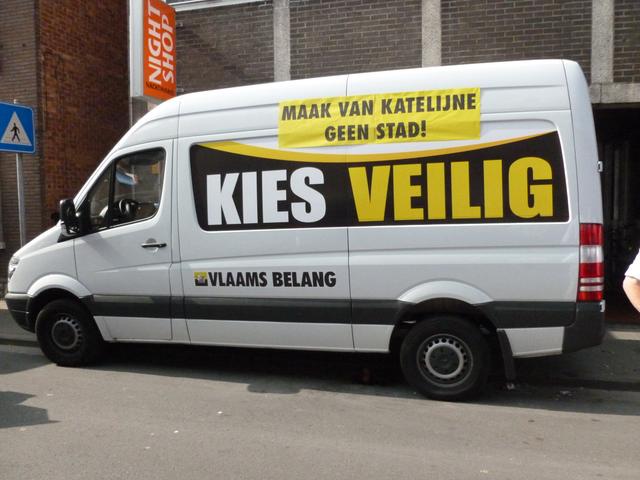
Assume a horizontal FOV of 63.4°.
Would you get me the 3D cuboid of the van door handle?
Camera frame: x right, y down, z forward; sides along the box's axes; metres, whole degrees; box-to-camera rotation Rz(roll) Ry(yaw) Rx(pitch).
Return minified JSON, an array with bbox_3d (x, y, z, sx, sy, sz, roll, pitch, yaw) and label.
[{"bbox_3d":[-1.543,0.051,4.811,0.245,0.050,0.050,0,3,16],"label":"van door handle"}]

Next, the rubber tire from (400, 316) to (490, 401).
[{"bbox_3d":[1.033,0.953,4.244,0.690,0.690,0.225,0,3,16],"label":"rubber tire"}]

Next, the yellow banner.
[{"bbox_3d":[0.454,-0.991,4.287,1.660,0.400,0.030,0,-3,16],"label":"yellow banner"}]

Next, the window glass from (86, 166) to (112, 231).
[{"bbox_3d":[-2.145,-0.418,5.037,0.275,0.640,0.030,0,-5,16],"label":"window glass"}]

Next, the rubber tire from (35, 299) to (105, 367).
[{"bbox_3d":[-2.495,0.922,5.238,0.690,0.690,0.225,0,3,16],"label":"rubber tire"}]

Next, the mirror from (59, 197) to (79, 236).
[{"bbox_3d":[-2.380,-0.223,4.910,0.130,0.350,0.200,0,3,16],"label":"mirror"}]

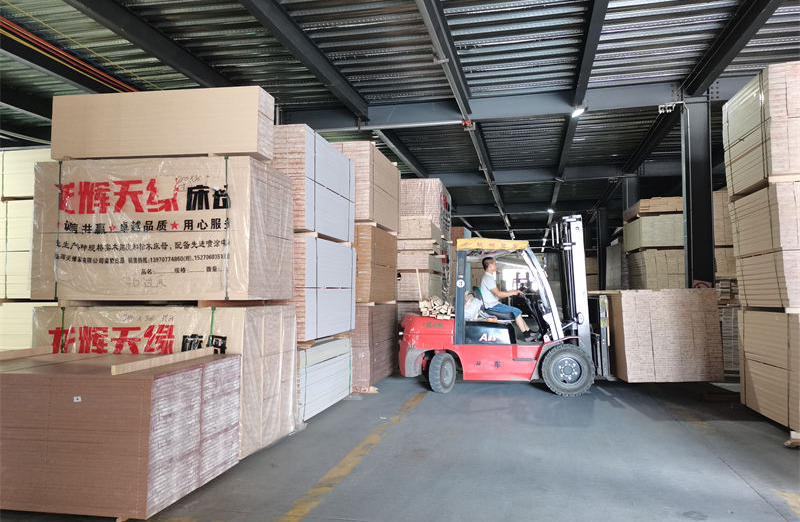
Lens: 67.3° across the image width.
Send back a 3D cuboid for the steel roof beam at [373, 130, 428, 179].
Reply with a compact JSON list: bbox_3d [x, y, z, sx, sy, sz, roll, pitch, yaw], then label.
[{"bbox_3d":[0.171,-2.486,13.898,0.160,0.300,5.900,-1,-3,12],"label":"steel roof beam"}]

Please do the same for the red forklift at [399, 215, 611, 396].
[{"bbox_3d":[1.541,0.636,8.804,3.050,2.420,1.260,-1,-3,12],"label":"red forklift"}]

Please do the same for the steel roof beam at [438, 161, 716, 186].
[{"bbox_3d":[4.438,-2.336,16.187,8.200,0.400,0.200,-1,-3,12],"label":"steel roof beam"}]

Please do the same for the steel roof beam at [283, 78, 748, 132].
[{"bbox_3d":[1.680,-2.628,10.328,7.850,0.400,0.200,-1,-3,12],"label":"steel roof beam"}]

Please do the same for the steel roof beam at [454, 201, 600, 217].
[{"bbox_3d":[4.263,-1.986,22.555,6.100,0.400,0.200,-1,-3,12],"label":"steel roof beam"}]

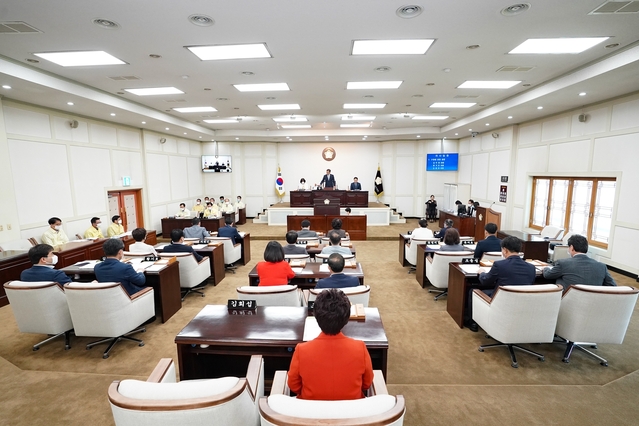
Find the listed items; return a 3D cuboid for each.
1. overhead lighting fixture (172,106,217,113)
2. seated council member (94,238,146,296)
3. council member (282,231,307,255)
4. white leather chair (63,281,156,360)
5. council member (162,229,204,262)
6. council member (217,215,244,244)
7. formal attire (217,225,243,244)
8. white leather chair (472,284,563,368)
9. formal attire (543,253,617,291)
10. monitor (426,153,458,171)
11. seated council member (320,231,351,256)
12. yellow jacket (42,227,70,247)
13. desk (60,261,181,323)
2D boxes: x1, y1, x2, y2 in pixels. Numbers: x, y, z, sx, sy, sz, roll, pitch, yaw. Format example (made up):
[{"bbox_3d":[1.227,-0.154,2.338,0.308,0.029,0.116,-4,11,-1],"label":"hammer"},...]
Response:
[{"bbox_3d":[-3.813,-3.215,8.796,1.212,0.071,0.556,0,8,3],"label":"overhead lighting fixture"},{"bbox_3d":[-2.399,0.963,3.802,0.570,1.320,0.770,0,7,8],"label":"seated council member"},{"bbox_3d":[-0.492,0.919,5.540,0.540,1.260,0.750,0,8,3],"label":"council member"},{"bbox_3d":[-2.539,1.196,3.541,0.670,0.880,0.700,0,8,5],"label":"white leather chair"},{"bbox_3d":[-2.689,0.911,5.664,0.580,1.270,0.750,1,8,7],"label":"council member"},{"bbox_3d":[-1.852,0.672,6.265,0.550,1.250,0.750,0,7,6],"label":"council member"},{"bbox_3d":[-2.312,0.630,7.353,0.560,0.620,0.420,1,8,7],"label":"formal attire"},{"bbox_3d":[2.236,1.207,3.322,0.670,0.880,0.700,0,8,1],"label":"white leather chair"},{"bbox_3d":[3.193,0.822,3.519,0.622,0.694,0.530,-2,8,-9],"label":"formal attire"},{"bbox_3d":[5.984,-2.452,13.778,1.500,0.860,0.080,1,8,6],"label":"monitor"},{"bbox_3d":[0.310,0.946,5.389,0.530,1.234,0.765,0,8,3],"label":"seated council member"},{"bbox_3d":[-5.873,0.628,6.371,0.360,0.620,0.520,2,8,18],"label":"yellow jacket"},{"bbox_3d":[-3.058,1.205,4.396,1.585,0.765,0.551,0,8,3],"label":"desk"}]

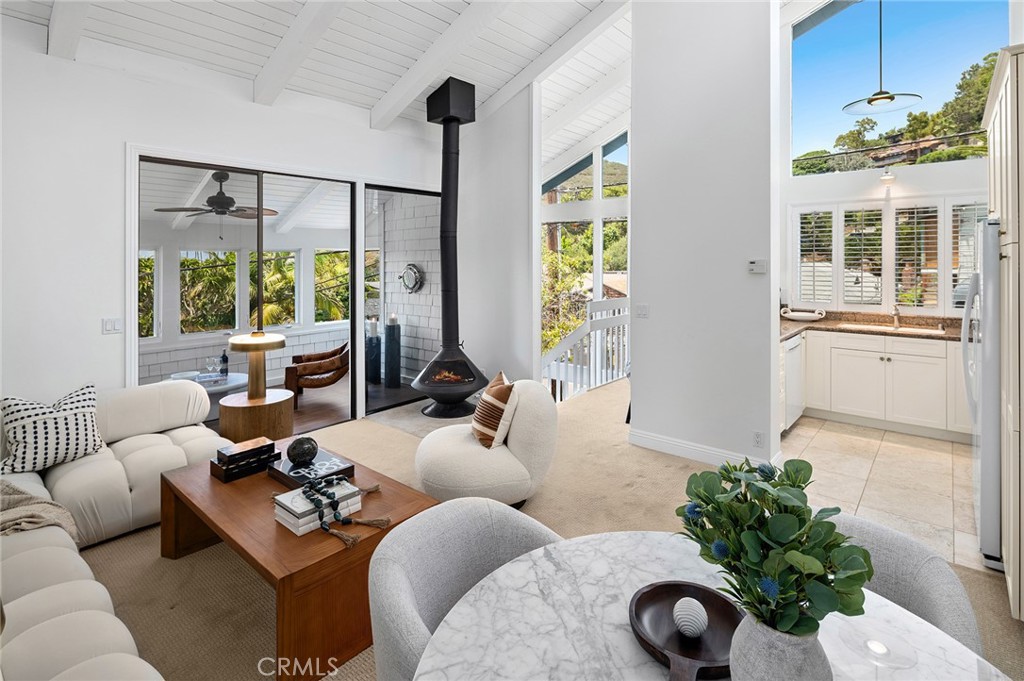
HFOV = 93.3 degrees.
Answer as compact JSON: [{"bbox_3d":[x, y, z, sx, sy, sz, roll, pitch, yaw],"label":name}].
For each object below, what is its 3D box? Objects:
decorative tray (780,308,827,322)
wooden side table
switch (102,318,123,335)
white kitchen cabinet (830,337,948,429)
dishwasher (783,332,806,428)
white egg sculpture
[{"bbox_3d":[3.080,-0.265,5.120,0.440,0.110,0.230,4,7,41],"label":"decorative tray"},{"bbox_3d":[-1.980,0.690,3.760,0.500,0.500,0.500,4,7,41],"label":"wooden side table"},{"bbox_3d":[-2.849,-0.100,3.451,0.015,0.112,0.116,4,7,41],"label":"switch"},{"bbox_3d":[3.664,0.321,4.712,0.860,0.790,0.600,4,7,41],"label":"white kitchen cabinet"},{"bbox_3d":[2.380,0.332,4.664,0.600,0.800,0.610,4,7,41],"label":"dishwasher"},{"bbox_3d":[0.380,0.590,1.030,0.070,0.072,0.074,2,5,20],"label":"white egg sculpture"}]

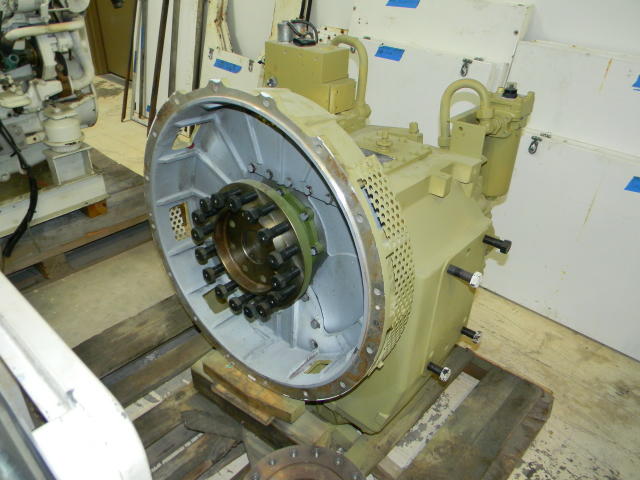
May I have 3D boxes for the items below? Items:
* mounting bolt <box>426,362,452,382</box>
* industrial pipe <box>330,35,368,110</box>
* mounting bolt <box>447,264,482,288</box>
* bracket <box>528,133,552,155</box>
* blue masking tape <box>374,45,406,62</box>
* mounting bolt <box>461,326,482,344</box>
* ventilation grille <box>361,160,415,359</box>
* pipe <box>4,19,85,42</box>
[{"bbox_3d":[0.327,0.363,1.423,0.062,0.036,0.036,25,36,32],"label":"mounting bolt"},{"bbox_3d":[0.070,-0.377,1.180,0.030,0.155,0.115,25,36,32],"label":"industrial pipe"},{"bbox_3d":[0.345,0.085,1.239,0.084,0.036,0.036,25,36,32],"label":"mounting bolt"},{"bbox_3d":[0.825,-0.360,1.954,0.072,0.084,0.020,28,23,35],"label":"bracket"},{"bbox_3d":[0.322,-0.857,2.384,0.147,0.049,0.003,28,23,35],"label":"blue masking tape"},{"bbox_3d":[0.459,0.287,1.567,0.056,0.034,0.034,25,36,32],"label":"mounting bolt"},{"bbox_3d":[0.120,0.076,0.952,0.078,0.435,0.080,16,31,37],"label":"ventilation grille"},{"bbox_3d":[-1.050,-0.797,1.970,0.036,0.036,0.305,25,42,32],"label":"pipe"}]

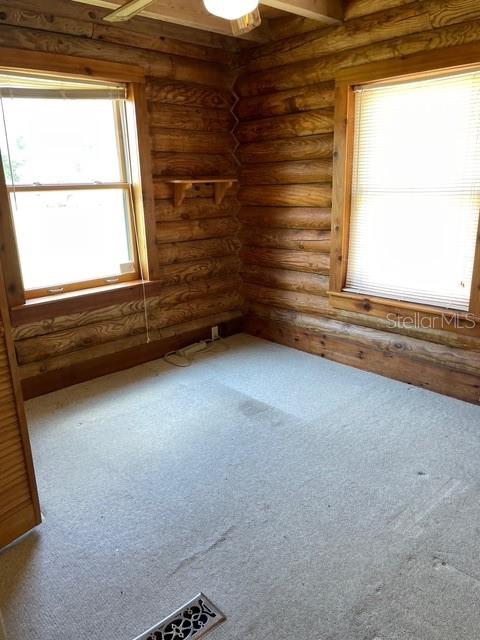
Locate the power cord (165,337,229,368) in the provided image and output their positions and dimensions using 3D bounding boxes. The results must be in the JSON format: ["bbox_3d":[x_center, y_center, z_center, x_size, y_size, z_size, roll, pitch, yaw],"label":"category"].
[{"bbox_3d":[-0.320,0.261,4.046,0.608,0.050,0.315,-16,22,-41],"label":"power cord"}]

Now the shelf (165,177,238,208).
[{"bbox_3d":[-0.291,-1.006,3.815,0.600,0.188,0.186,-16,22,-41],"label":"shelf"}]

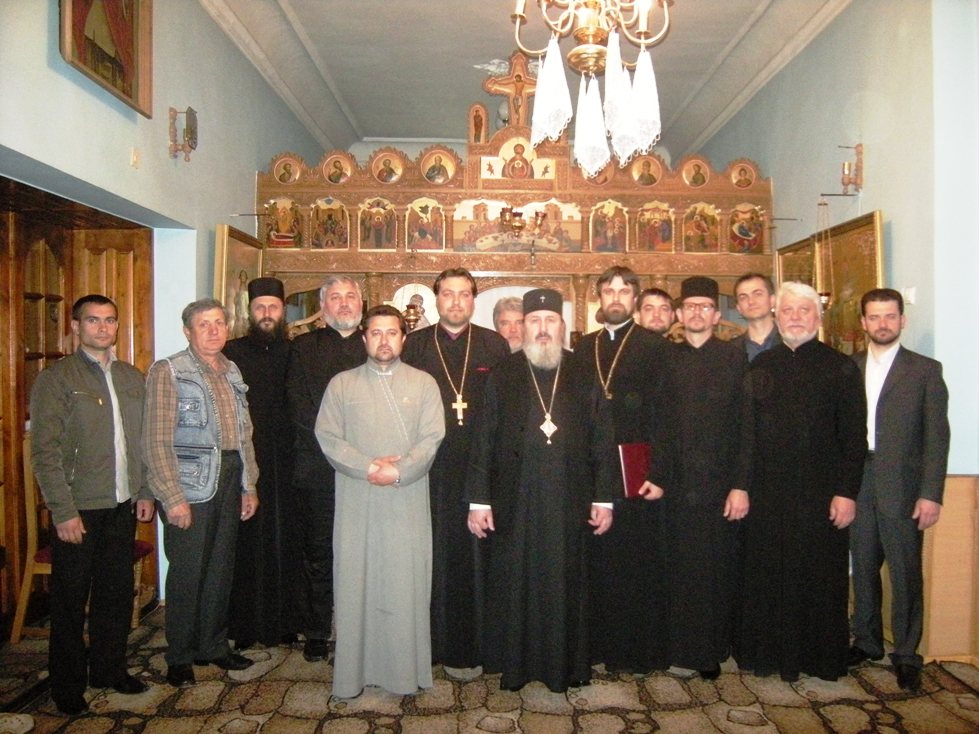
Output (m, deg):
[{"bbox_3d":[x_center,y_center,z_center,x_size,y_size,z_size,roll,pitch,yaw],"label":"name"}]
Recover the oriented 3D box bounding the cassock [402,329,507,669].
[{"bbox_3d":[-0.155,0.590,3.840,0.570,1.600,0.360,0,1,-1],"label":"cassock"}]

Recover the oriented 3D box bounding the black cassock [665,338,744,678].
[{"bbox_3d":[0.983,0.617,3.760,0.520,1.517,0.370,0,1,7],"label":"black cassock"}]

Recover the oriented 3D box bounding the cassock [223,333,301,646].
[{"bbox_3d":[-1.149,0.595,4.100,0.530,1.555,0.370,0,1,-13],"label":"cassock"}]

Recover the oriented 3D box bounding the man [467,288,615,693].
[{"bbox_3d":[0.235,0.531,3.580,0.670,1.770,0.430,0,1,-1],"label":"man"}]

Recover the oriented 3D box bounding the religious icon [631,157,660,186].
[{"bbox_3d":[1.184,-1.466,5.970,0.220,0.220,0.030,0,1,-2],"label":"religious icon"}]

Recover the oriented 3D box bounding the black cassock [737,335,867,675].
[{"bbox_3d":[1.463,0.634,3.700,0.560,1.520,0.380,1,2,25],"label":"black cassock"}]

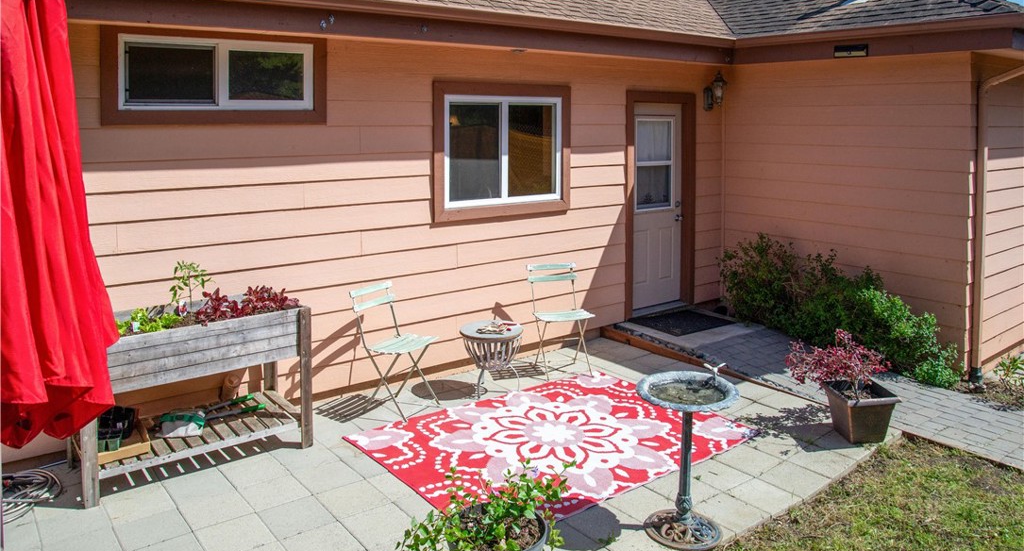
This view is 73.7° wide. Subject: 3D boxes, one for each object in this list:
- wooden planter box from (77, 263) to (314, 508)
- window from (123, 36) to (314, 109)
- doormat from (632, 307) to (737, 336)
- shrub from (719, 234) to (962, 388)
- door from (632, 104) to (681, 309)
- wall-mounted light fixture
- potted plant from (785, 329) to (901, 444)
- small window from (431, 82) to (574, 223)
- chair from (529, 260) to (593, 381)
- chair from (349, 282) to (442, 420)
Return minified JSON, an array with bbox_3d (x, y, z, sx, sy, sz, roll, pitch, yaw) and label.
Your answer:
[{"bbox_3d":[-1.849,0.512,3.975,1.210,1.150,0.580,-7,11,-35],"label":"wooden planter box"},{"bbox_3d":[-1.837,-1.273,4.343,1.170,0.436,0.080,-7,11,-35],"label":"window"},{"bbox_3d":[1.594,0.424,6.340,0.760,0.020,0.600,-7,11,-35],"label":"doormat"},{"bbox_3d":[2.800,0.257,5.986,0.750,0.840,2.050,-9,13,-42],"label":"shrub"},{"bbox_3d":[1.470,-0.687,6.973,0.768,2.065,0.060,-7,11,-35],"label":"door"},{"bbox_3d":[2.106,-1.907,7.003,0.160,0.420,0.230,-7,11,-35],"label":"wall-mounted light fixture"},{"bbox_3d":[2.111,0.680,4.372,0.640,0.690,0.560,-2,9,-10],"label":"potted plant"},{"bbox_3d":[-0.038,-1.033,5.681,1.388,1.059,0.090,-7,11,-35],"label":"small window"},{"bbox_3d":[0.395,0.347,5.467,0.410,0.810,0.470,-3,10,-18],"label":"chair"},{"bbox_3d":[-0.800,0.502,4.737,0.470,0.830,0.410,6,11,33],"label":"chair"}]

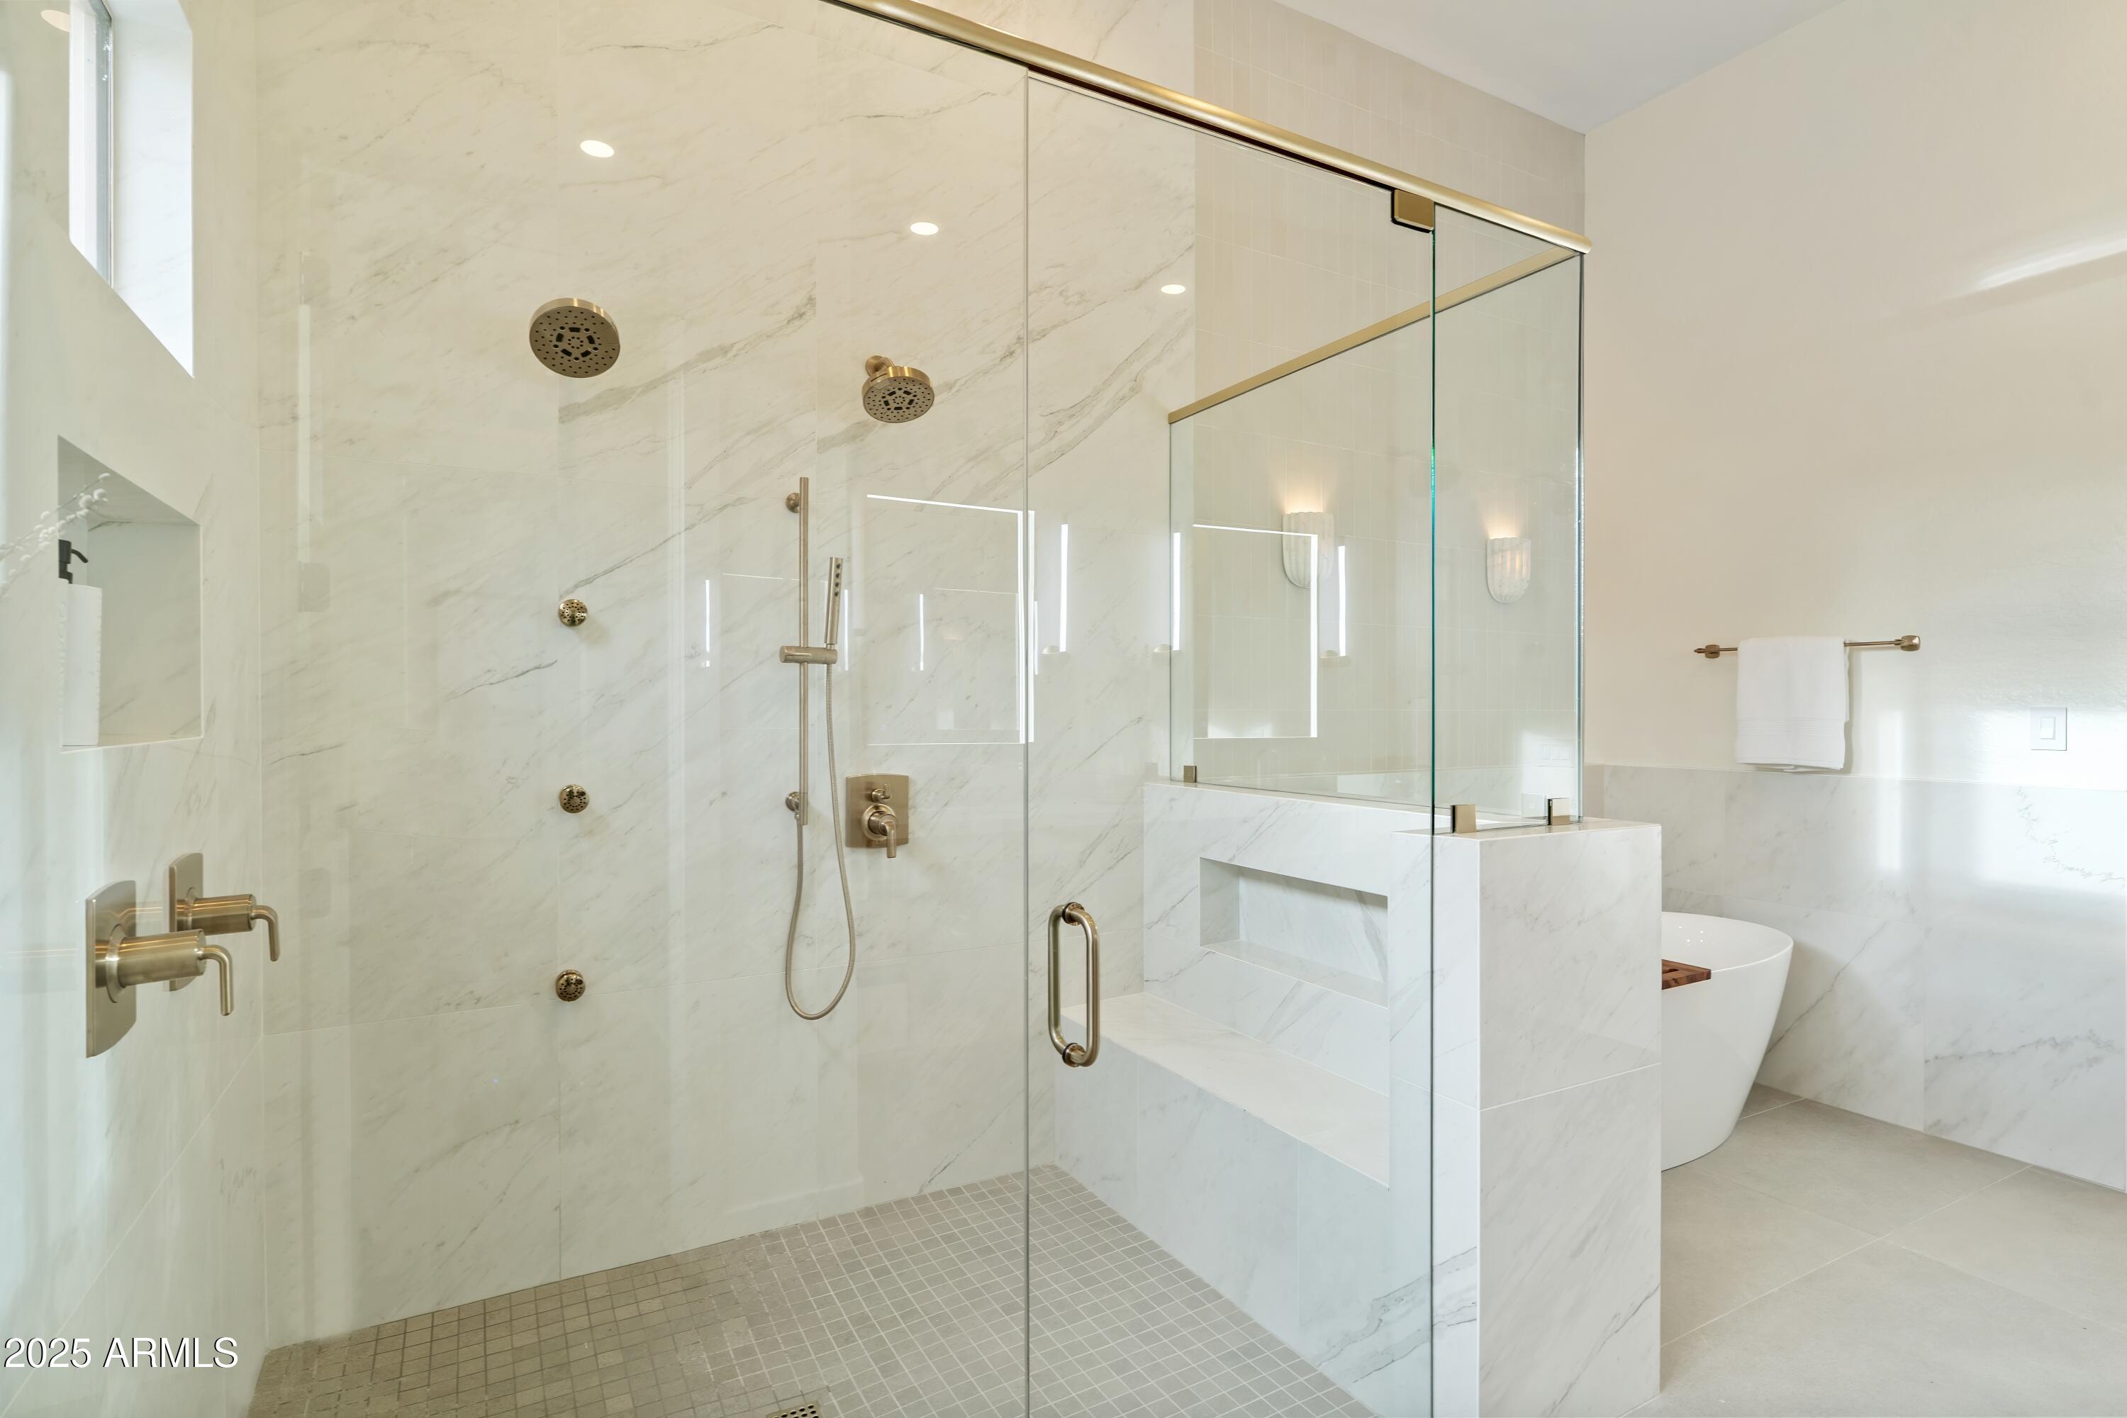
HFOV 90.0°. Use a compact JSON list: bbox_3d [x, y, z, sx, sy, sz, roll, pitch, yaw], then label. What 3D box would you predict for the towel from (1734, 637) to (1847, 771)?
[{"bbox_3d":[2.453,-0.018,3.578,0.065,0.445,0.330,0,0,-29],"label":"towel"}]

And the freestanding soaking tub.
[{"bbox_3d":[1.623,1.034,3.289,1.600,0.595,0.800,0,0,-29],"label":"freestanding soaking tub"}]

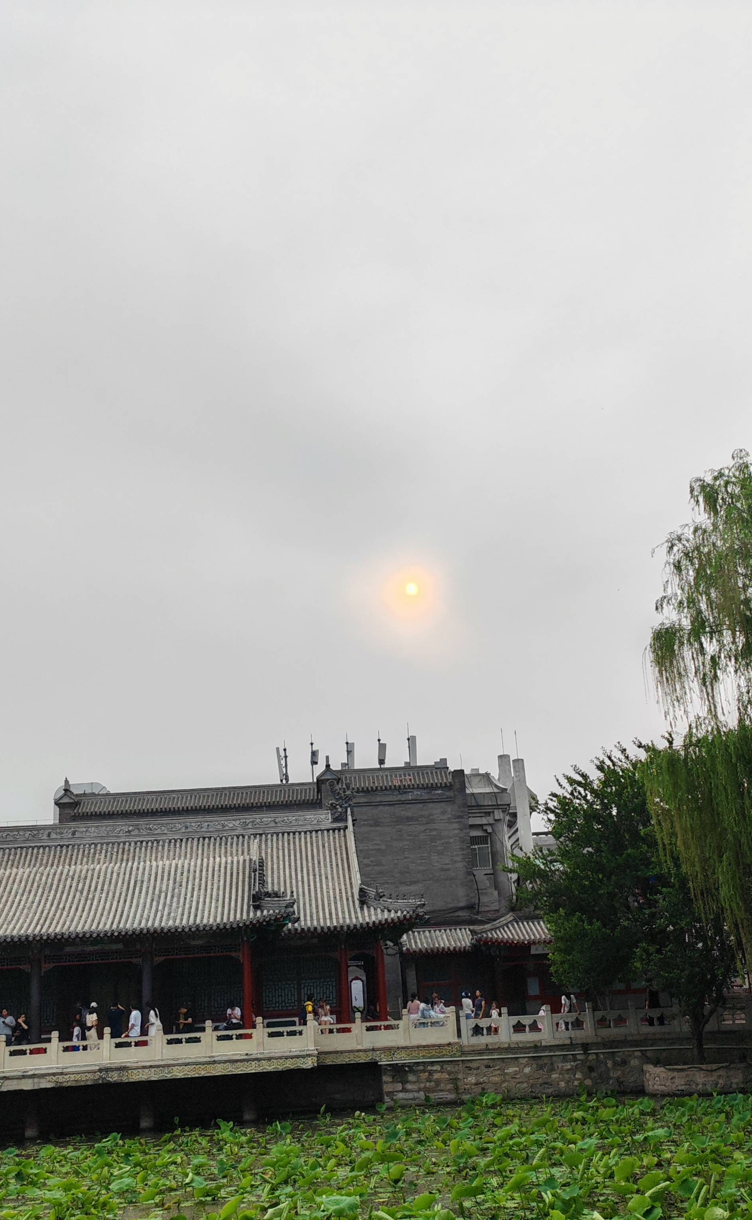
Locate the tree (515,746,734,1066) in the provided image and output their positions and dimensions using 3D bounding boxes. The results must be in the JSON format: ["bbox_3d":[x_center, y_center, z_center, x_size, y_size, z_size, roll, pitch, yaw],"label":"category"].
[{"bbox_3d":[7.577,8.936,39.133,6.500,9.500,6.200,-7,-17,9],"label":"tree"}]

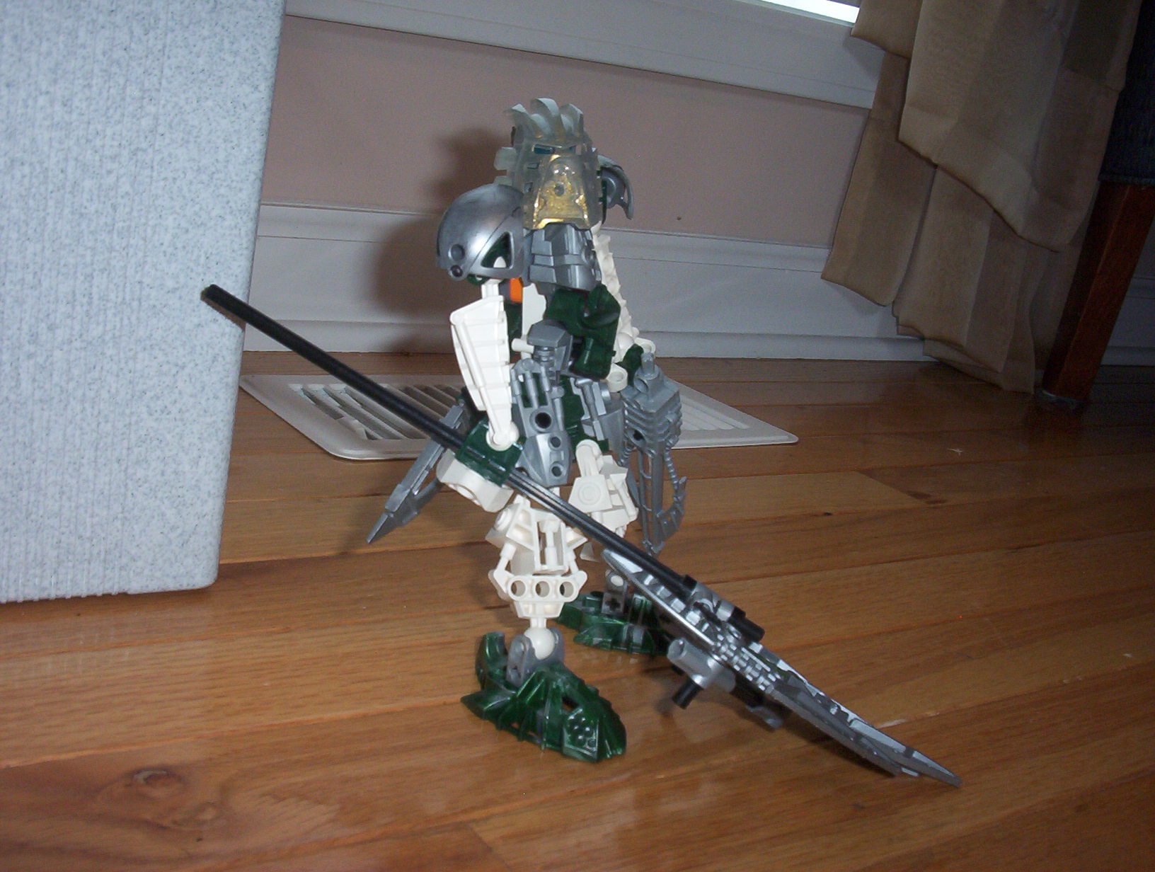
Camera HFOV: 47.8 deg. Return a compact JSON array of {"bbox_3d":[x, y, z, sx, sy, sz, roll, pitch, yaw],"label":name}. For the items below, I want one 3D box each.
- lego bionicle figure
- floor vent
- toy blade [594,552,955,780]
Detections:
[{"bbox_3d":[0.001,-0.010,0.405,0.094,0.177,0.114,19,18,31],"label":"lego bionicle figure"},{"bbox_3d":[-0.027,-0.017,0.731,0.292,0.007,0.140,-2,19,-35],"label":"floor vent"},{"bbox_3d":[0.060,0.069,0.391,0.128,0.022,0.032,33,19,7],"label":"toy blade"}]

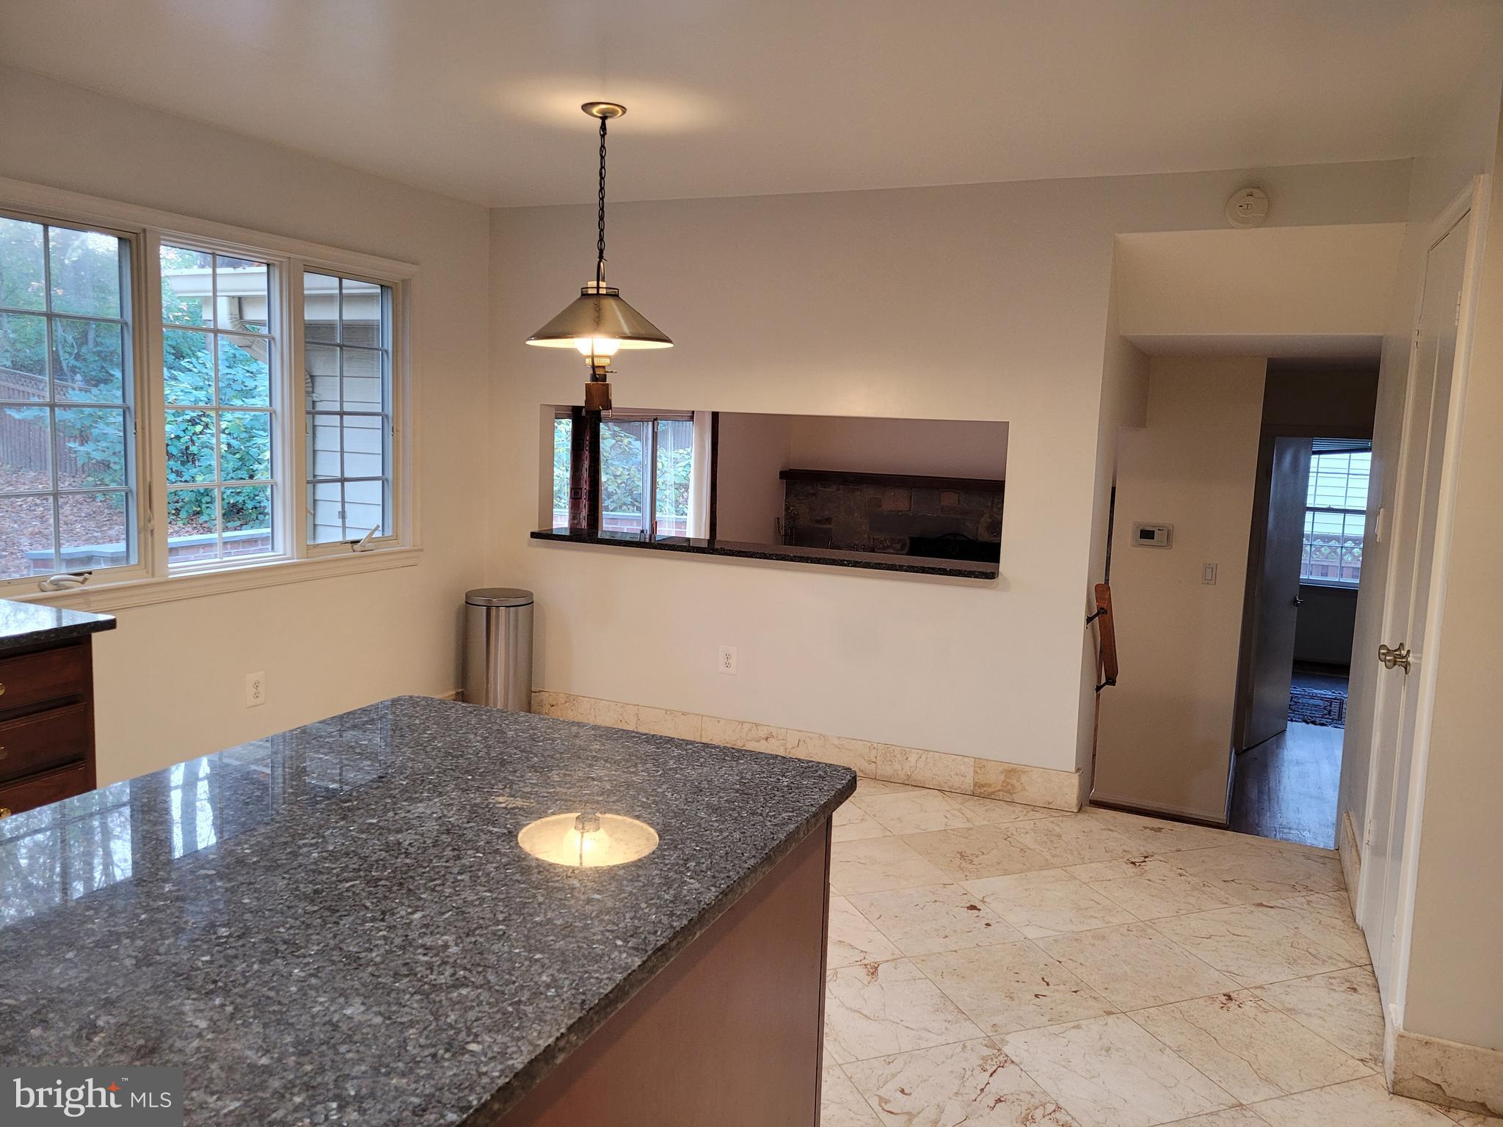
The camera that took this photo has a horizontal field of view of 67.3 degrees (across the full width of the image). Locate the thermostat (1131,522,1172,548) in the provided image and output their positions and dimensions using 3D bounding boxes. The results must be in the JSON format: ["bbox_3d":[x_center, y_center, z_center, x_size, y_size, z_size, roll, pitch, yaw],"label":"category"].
[{"bbox_3d":[2.114,-0.145,5.952,0.195,0.134,0.033,5,7,23],"label":"thermostat"}]

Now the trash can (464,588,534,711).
[{"bbox_3d":[-1.148,0.477,5.141,0.300,0.678,0.300,1,7,-6],"label":"trash can"}]

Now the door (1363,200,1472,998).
[{"bbox_3d":[1.780,0.141,3.002,0.040,2.014,0.741,5,7,23],"label":"door"}]

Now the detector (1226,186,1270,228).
[{"bbox_3d":[1.751,-1.256,3.984,0.138,0.138,0.045,5,7,23],"label":"detector"}]

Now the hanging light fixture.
[{"bbox_3d":[-0.475,-0.956,3.574,0.462,0.938,0.462,2,7,0],"label":"hanging light fixture"}]

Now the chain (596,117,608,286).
[{"bbox_3d":[-0.469,-1.137,3.553,0.026,0.515,0.026,5,7,23],"label":"chain"}]

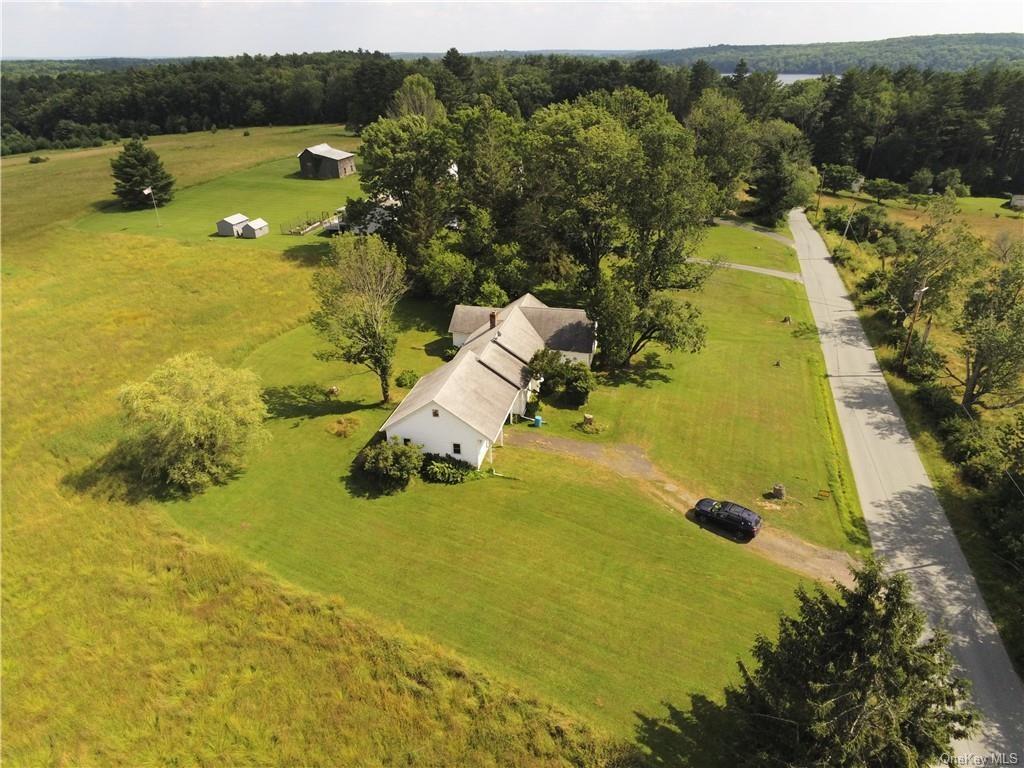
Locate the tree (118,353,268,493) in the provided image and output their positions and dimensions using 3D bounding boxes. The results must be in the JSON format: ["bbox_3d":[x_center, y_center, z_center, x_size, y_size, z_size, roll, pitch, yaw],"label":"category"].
[{"bbox_3d":[-26.266,2.918,56.682,11.240,10.380,11.240,0,26,0],"label":"tree"}]

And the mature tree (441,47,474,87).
[{"bbox_3d":[-20.510,-109.920,257.810,12.810,32.180,12.810,-2,26,-4],"label":"mature tree"}]

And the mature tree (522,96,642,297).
[{"bbox_3d":[9.927,-25.249,95.803,16.333,26.400,16.000,3,26,5],"label":"mature tree"}]

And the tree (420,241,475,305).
[{"bbox_3d":[-9.220,-16.070,97.800,7.800,9.000,7.800,-3,26,-5],"label":"tree"}]

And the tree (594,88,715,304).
[{"bbox_3d":[18.020,-22.230,87.150,15.150,28.680,15.150,5,26,11],"label":"tree"}]

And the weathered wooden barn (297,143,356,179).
[{"bbox_3d":[-55.050,-66.250,201.540,11.600,8.500,10.800,4,26,9],"label":"weathered wooden barn"}]

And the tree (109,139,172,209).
[{"bbox_3d":[-82.768,-47.396,152.709,12.420,14.470,12.420,0,26,0],"label":"tree"}]

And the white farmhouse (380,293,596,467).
[{"bbox_3d":[-0.970,-2.010,71.950,17.600,6.700,30.700,6,27,13],"label":"white farmhouse"}]

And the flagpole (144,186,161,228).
[{"bbox_3d":[-71.844,-35.472,136.164,1.600,7.893,0.600,-13,28,-25],"label":"flagpole"}]

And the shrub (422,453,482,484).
[{"bbox_3d":[-5.181,7.035,57.323,5.055,1.600,2.000,-3,26,-5],"label":"shrub"}]

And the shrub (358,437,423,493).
[{"bbox_3d":[-10.030,6.371,56.166,5.000,3.800,4.300,-5,26,-11],"label":"shrub"}]

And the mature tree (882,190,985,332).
[{"bbox_3d":[50.663,-13.535,82.261,10.500,18.690,10.500,0,26,0],"label":"mature tree"}]

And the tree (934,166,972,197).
[{"bbox_3d":[110.715,-50.861,171.011,9.048,7.320,9.000,15,30,29],"label":"tree"}]

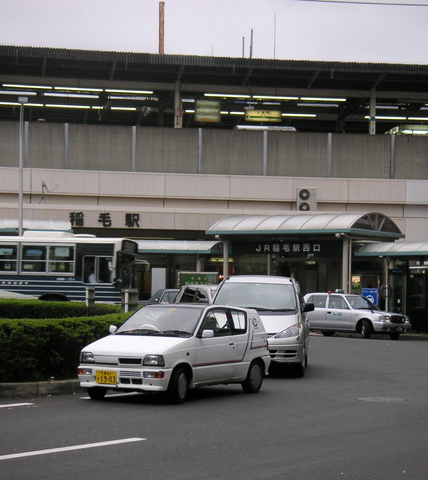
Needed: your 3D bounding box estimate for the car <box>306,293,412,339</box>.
[{"bbox_3d":[4.417,2.534,46.640,4.690,1.530,1.700,-1,-3,45],"label":"car"}]

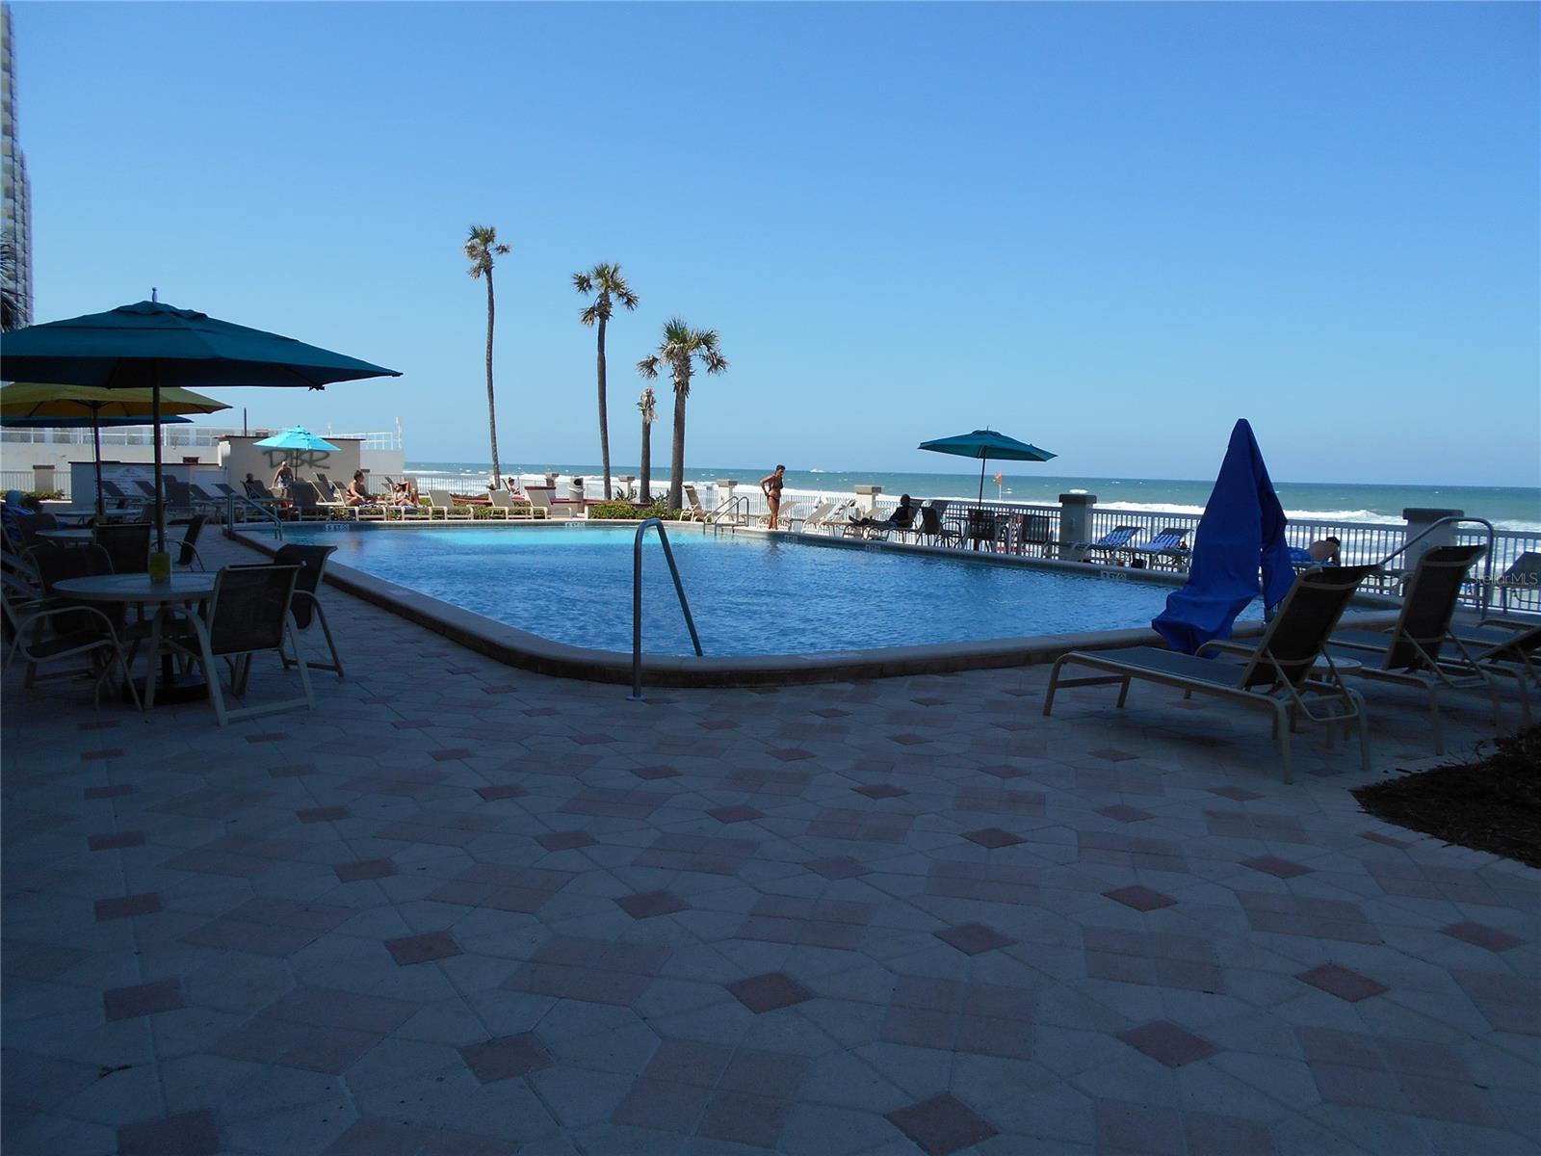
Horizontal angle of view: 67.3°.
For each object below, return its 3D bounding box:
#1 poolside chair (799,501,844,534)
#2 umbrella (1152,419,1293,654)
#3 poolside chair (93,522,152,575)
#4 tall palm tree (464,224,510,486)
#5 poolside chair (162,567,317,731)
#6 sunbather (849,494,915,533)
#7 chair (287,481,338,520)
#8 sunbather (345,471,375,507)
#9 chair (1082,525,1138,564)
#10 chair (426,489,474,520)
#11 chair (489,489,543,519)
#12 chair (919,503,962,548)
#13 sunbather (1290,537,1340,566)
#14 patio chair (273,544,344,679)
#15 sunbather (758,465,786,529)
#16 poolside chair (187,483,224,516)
[{"bbox_3d":[1.089,-1.396,27.200,1.800,0.900,0.700,-2,6,-31],"label":"poolside chair"},{"bbox_3d":[4.090,-0.368,10.352,1.100,2.080,0.700,-2,6,-28],"label":"umbrella"},{"bbox_3d":[-6.696,-0.094,11.856,0.620,0.950,0.700,-4,7,-43],"label":"poolside chair"},{"bbox_3d":[-11.464,-8.714,47.000,1.900,11.217,1.900,-2,6,-31],"label":"tall palm tree"},{"bbox_3d":[-3.324,0.352,7.138,0.760,0.925,0.620,4,6,30],"label":"poolside chair"},{"bbox_3d":[2.351,-1.387,24.300,1.350,0.760,0.550,-1,6,-25],"label":"sunbather"},{"bbox_3d":[-11.103,-1.781,27.973,0.690,0.950,1.850,-2,6,-28],"label":"chair"},{"bbox_3d":[-10.342,-2.227,29.200,0.780,0.880,0.520,4,6,28],"label":"sunbather"},{"bbox_3d":[5.811,-0.530,20.427,1.800,0.780,0.670,-2,6,-35],"label":"chair"},{"bbox_3d":[-8.436,-1.876,30.400,0.700,0.850,1.800,-2,6,-31],"label":"chair"},{"bbox_3d":[-7.339,-2.021,32.482,0.700,0.870,1.950,-2,6,-31],"label":"chair"},{"bbox_3d":[3.267,-0.888,22.200,0.700,0.920,0.600,-1,6,-25],"label":"chair"},{"bbox_3d":[7.783,-0.383,16.721,1.600,0.420,0.550,-2,6,-35],"label":"sunbather"},{"bbox_3d":[-3.487,0.252,8.114,0.610,0.935,0.740,4,6,27],"label":"patio chair"},{"bbox_3d":[0.105,-2.009,28.938,0.500,1.640,0.550,4,6,28],"label":"sunbather"},{"bbox_3d":[-15.241,-2.047,31.276,1.750,0.860,0.670,3,6,23],"label":"poolside chair"}]

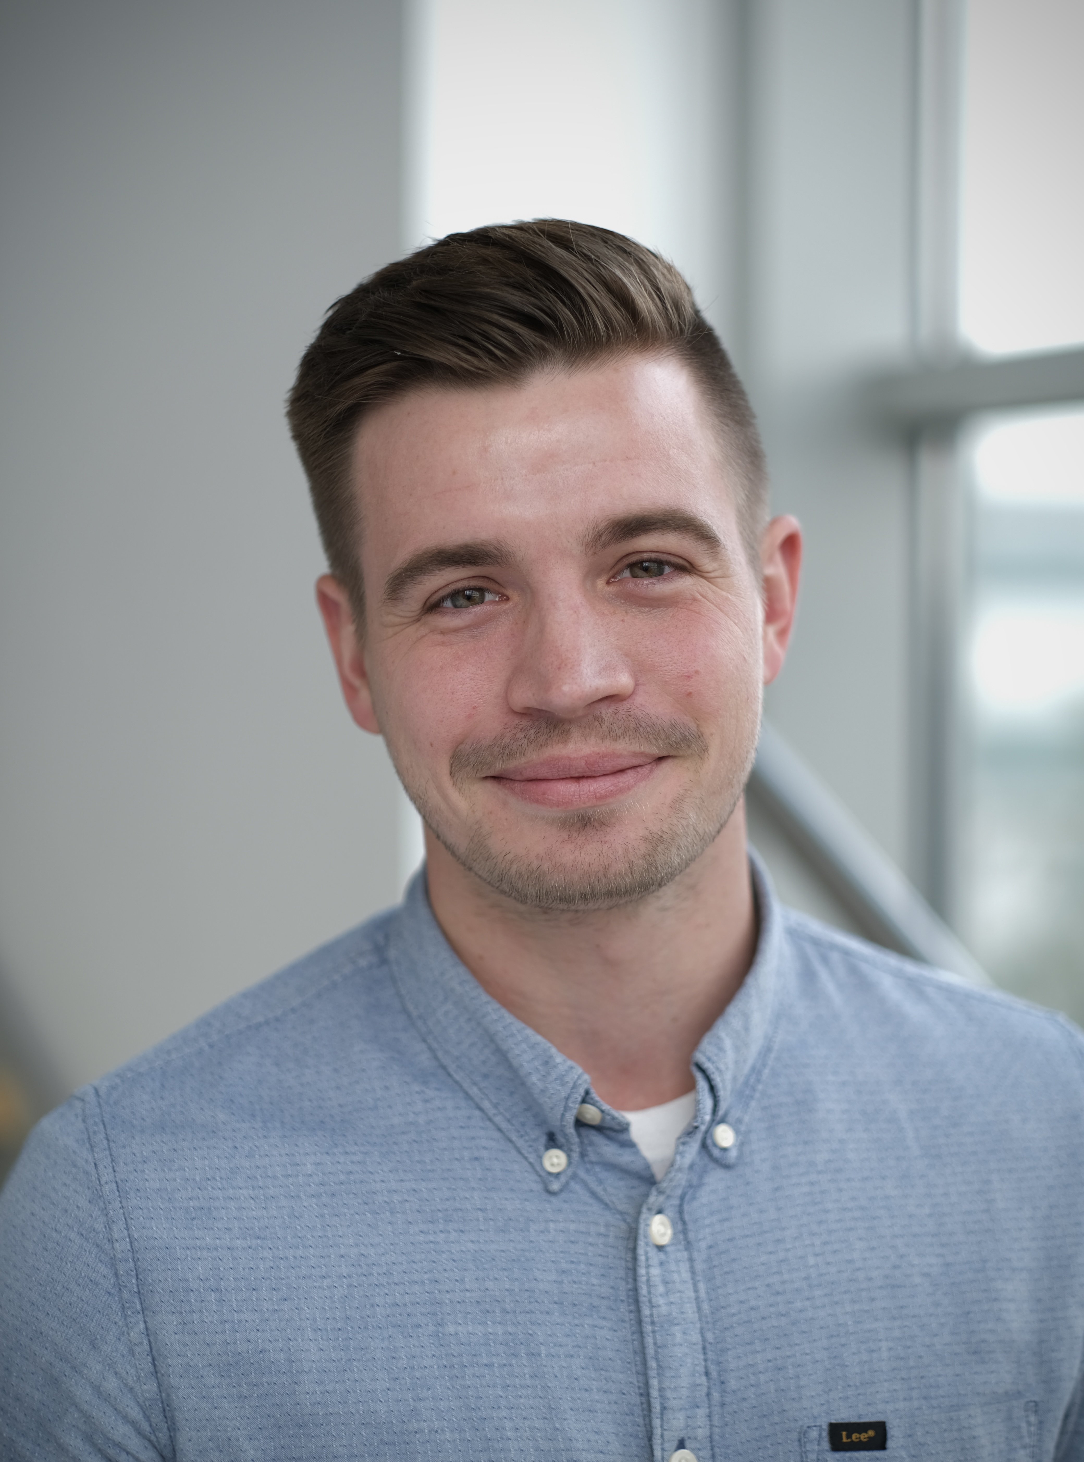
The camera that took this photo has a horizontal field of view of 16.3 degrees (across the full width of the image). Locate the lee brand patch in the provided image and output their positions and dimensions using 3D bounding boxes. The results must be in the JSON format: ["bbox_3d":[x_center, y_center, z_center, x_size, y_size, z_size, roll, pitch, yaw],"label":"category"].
[{"bbox_3d":[0.115,0.257,1.385,0.022,0.011,0.002,-3,-5,-20],"label":"lee brand patch"}]

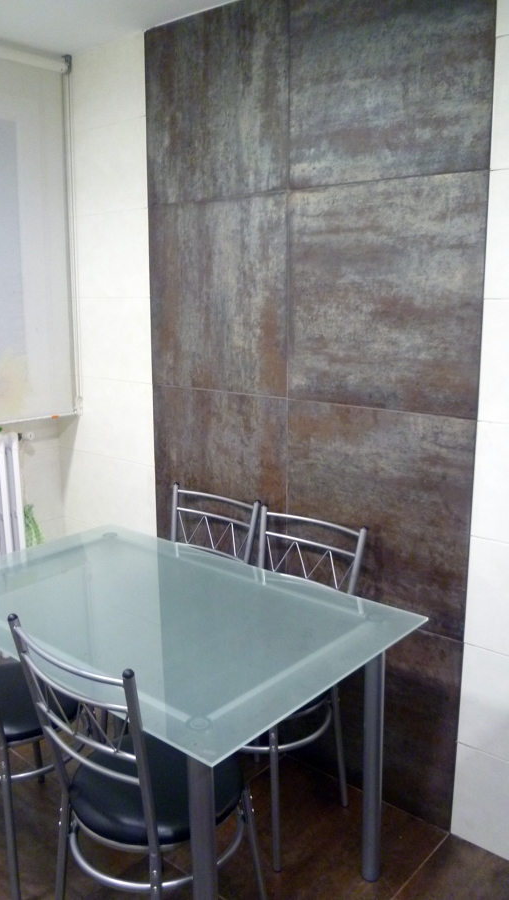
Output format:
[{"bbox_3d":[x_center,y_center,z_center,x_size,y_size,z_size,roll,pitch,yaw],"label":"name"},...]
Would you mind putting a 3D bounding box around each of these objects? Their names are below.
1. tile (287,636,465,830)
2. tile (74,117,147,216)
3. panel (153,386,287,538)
[{"bbox_3d":[0.335,0.763,2.196,0.600,0.600,0.015,10,15,39],"label":"tile"},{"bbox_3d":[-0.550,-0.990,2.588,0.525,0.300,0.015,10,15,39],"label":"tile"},{"bbox_3d":[-0.123,0.102,2.447,0.600,0.600,0.015,10,15,39],"label":"panel"}]

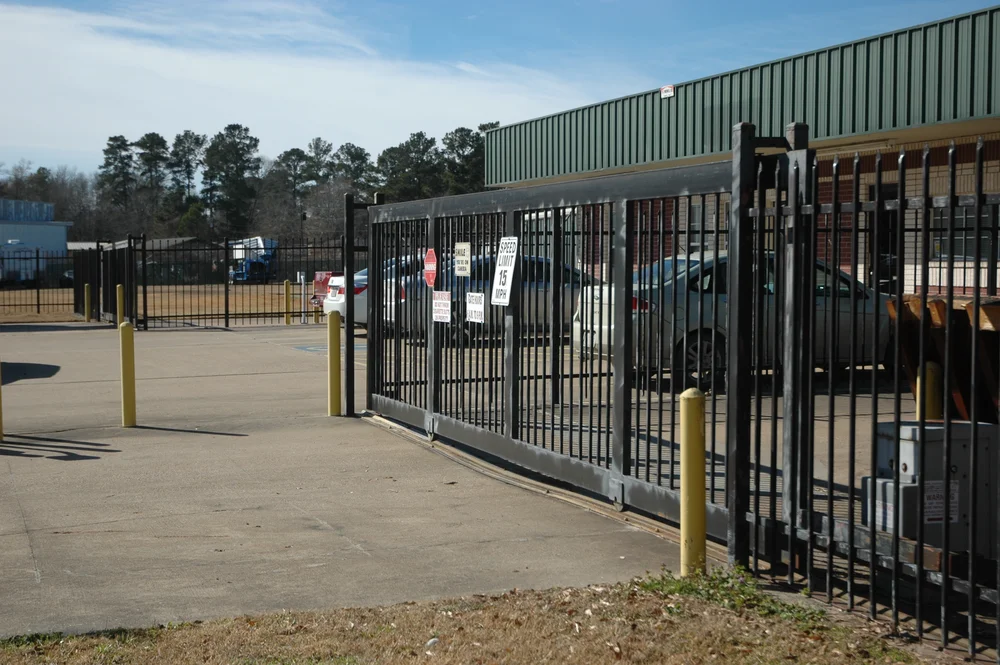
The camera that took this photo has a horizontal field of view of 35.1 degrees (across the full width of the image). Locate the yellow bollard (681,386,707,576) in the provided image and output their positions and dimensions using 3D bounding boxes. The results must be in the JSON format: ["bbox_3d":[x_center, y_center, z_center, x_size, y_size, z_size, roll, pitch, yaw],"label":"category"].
[{"bbox_3d":[0.909,0.706,7.450,0.117,0.900,0.117,0,3,0],"label":"yellow bollard"}]

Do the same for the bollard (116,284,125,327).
[{"bbox_3d":[-7.149,-0.463,29.800,0.118,0.880,0.118,0,3,0],"label":"bollard"}]

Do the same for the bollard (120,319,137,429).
[{"bbox_3d":[-3.254,0.368,13.850,0.116,0.912,0.116,-1,3,0],"label":"bollard"}]

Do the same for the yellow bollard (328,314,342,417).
[{"bbox_3d":[-1.532,0.291,14.700,0.116,0.975,0.116,0,3,0],"label":"yellow bollard"}]

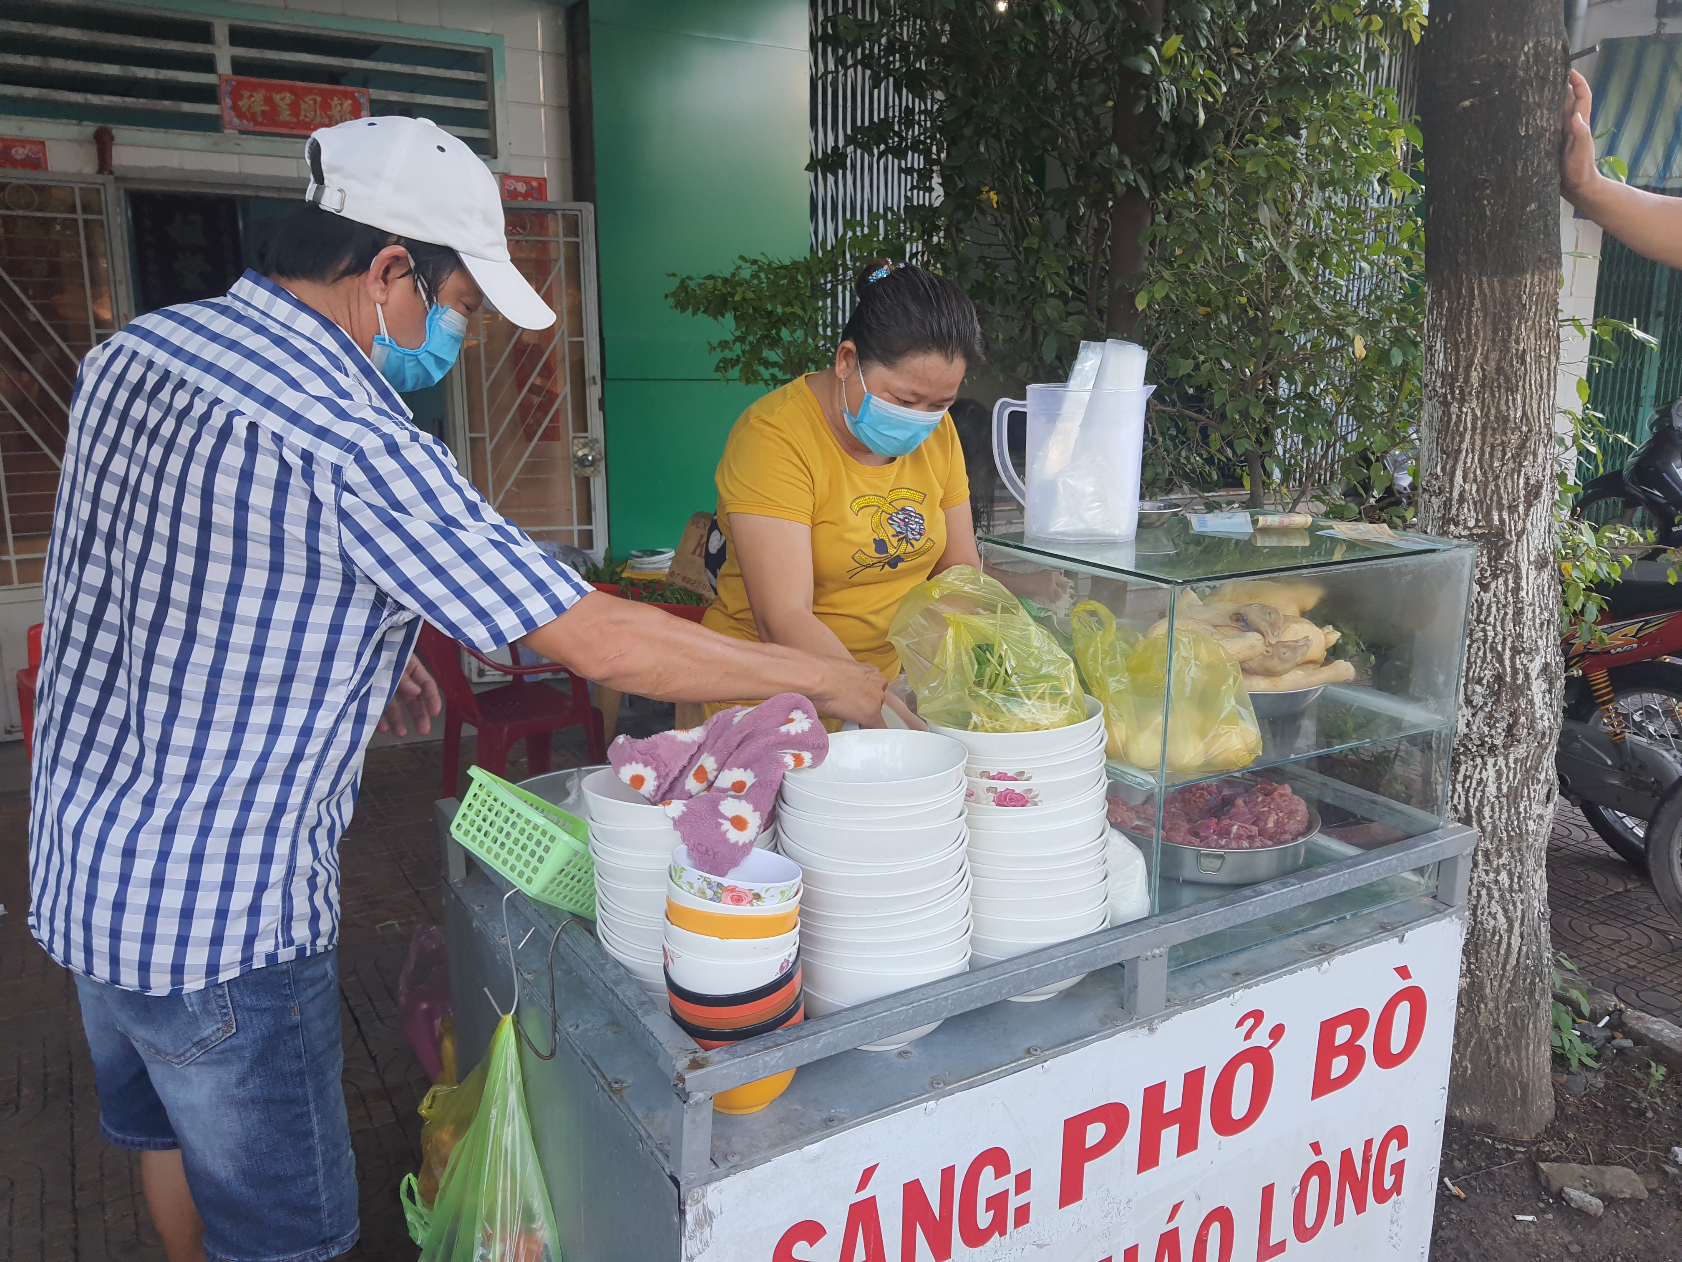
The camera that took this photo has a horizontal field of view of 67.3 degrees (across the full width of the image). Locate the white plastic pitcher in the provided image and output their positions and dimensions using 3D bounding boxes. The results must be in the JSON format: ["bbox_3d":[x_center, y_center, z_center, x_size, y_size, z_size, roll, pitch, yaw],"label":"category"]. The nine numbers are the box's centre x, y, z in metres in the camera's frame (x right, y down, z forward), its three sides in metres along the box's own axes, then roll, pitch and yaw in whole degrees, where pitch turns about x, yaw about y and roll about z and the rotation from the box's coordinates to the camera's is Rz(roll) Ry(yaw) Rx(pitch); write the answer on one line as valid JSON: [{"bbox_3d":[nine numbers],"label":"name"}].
[{"bbox_3d":[0.267,-0.192,1.449,0.188,0.170,0.135,2,12,8],"label":"white plastic pitcher"}]

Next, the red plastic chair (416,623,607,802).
[{"bbox_3d":[-1.041,0.261,3.910,0.540,0.780,0.540,-6,13,-26],"label":"red plastic chair"}]

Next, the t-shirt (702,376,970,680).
[{"bbox_3d":[-0.004,-0.112,1.700,0.390,0.530,0.270,-5,23,-24],"label":"t-shirt"}]

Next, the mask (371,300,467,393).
[{"bbox_3d":[-0.413,-0.275,1.210,0.085,0.100,0.130,30,1,-21],"label":"mask"}]

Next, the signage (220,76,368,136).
[{"bbox_3d":[-2.040,-1.961,4.748,0.519,0.186,0.010,-6,14,-27],"label":"signage"}]

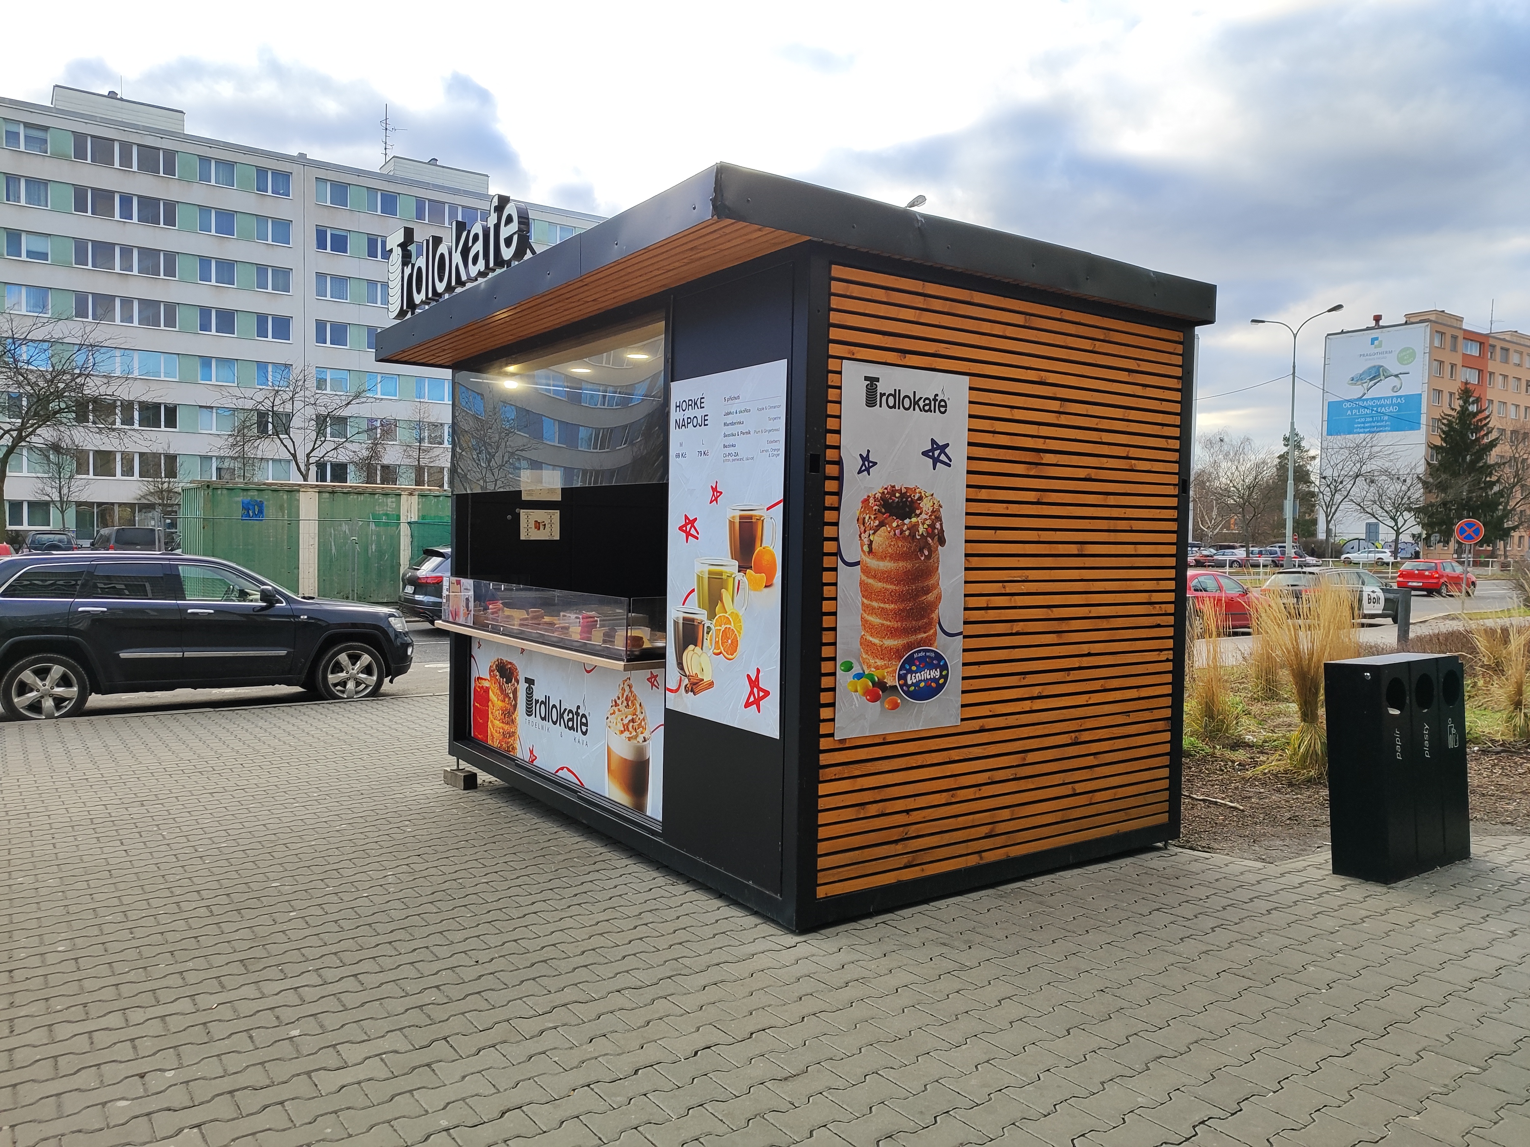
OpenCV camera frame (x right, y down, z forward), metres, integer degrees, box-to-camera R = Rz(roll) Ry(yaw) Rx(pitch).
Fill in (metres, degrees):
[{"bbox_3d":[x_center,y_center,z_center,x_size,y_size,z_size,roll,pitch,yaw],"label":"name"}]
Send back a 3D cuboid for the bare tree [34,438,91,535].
[{"bbox_3d":[-32.041,-3.403,48.375,2.300,5.550,2.300,0,3,-34],"label":"bare tree"}]

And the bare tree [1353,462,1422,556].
[{"bbox_3d":[55.822,-5.650,94.793,5.600,8.865,5.600,2,2,30],"label":"bare tree"}]

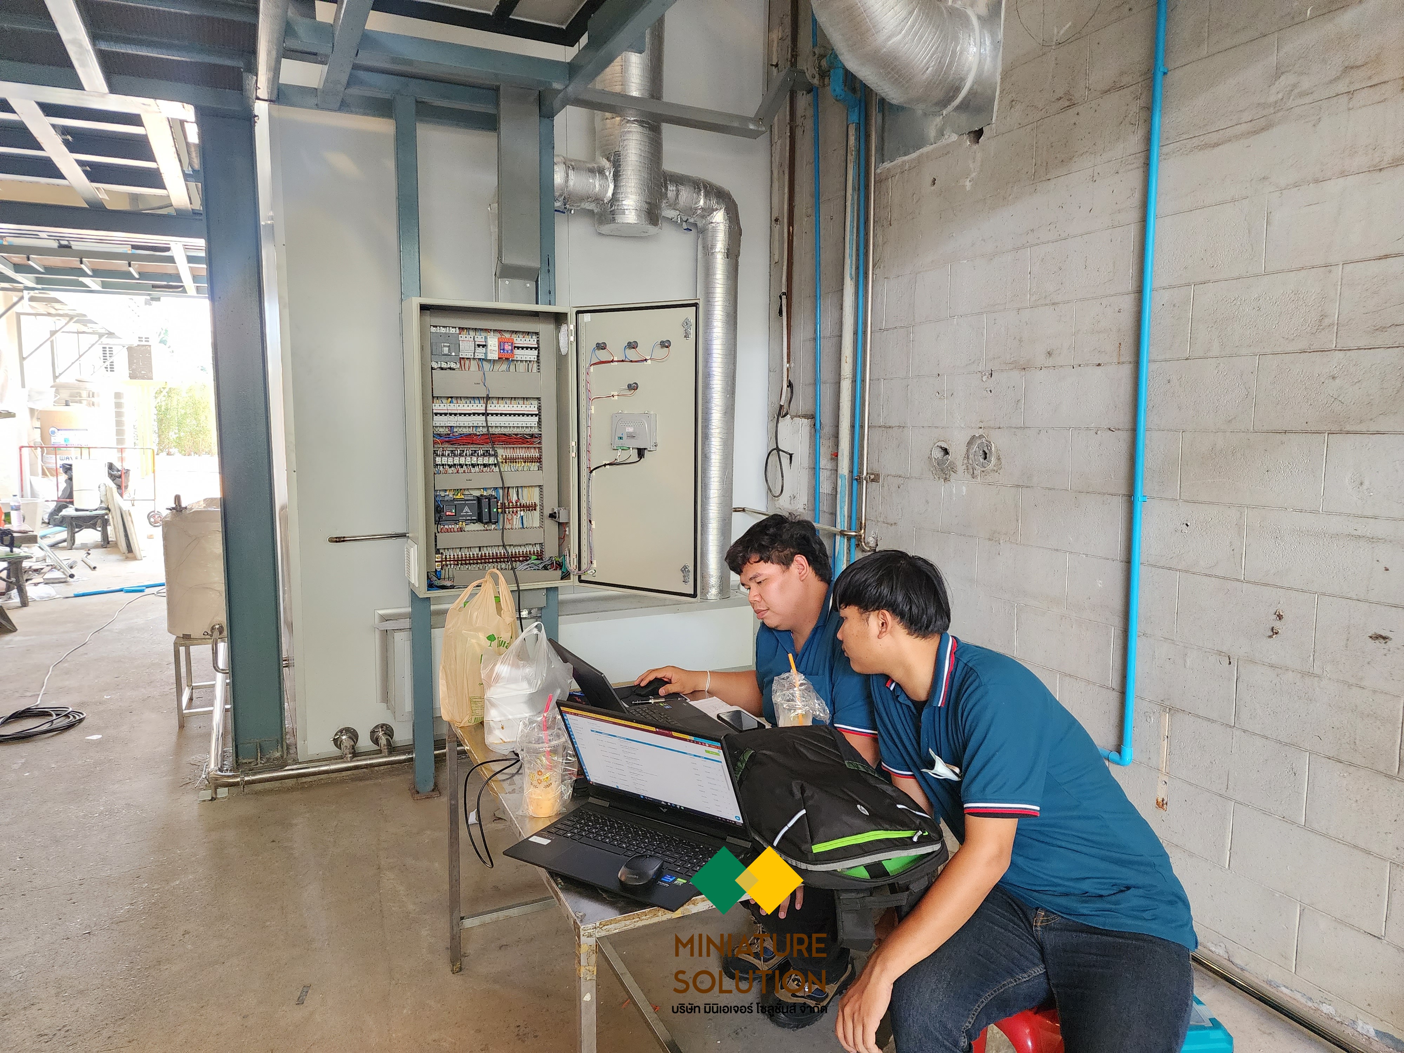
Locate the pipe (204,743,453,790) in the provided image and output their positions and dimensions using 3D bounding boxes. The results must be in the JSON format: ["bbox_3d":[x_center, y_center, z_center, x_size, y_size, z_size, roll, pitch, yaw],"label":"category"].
[{"bbox_3d":[-1.475,0.956,3.776,0.931,0.055,0.050,-3,7,-26],"label":"pipe"}]

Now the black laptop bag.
[{"bbox_3d":[0.240,0.518,1.816,0.330,0.170,0.480,0,6,-5],"label":"black laptop bag"}]

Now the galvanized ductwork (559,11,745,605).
[{"bbox_3d":[-0.221,-0.888,4.113,0.882,2.499,0.290,-3,7,-26],"label":"galvanized ductwork"}]

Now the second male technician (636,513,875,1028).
[{"bbox_3d":[0.229,0.575,2.458,0.580,1.245,0.780,-3,7,-26],"label":"second male technician"}]

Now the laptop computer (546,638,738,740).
[{"bbox_3d":[-0.132,0.422,2.366,0.385,0.235,0.370,-3,7,-26],"label":"laptop computer"}]

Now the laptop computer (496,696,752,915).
[{"bbox_3d":[-0.133,0.483,1.703,0.370,0.256,0.262,4,8,31],"label":"laptop computer"}]

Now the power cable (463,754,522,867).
[{"bbox_3d":[-0.464,0.624,2.070,0.120,0.230,0.200,-3,7,-26],"label":"power cable"}]

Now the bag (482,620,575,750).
[{"bbox_3d":[-0.426,0.387,2.341,0.200,0.310,0.170,1,7,10],"label":"bag"}]

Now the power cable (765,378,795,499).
[{"bbox_3d":[0.372,-0.416,4.420,0.090,0.570,0.150,-3,7,-26],"label":"power cable"}]

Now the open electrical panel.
[{"bbox_3d":[-0.562,-0.284,3.462,0.916,1.093,0.666,-3,7,-26],"label":"open electrical panel"}]

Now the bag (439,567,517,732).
[{"bbox_3d":[-0.571,0.328,2.459,0.185,0.400,0.150,-3,7,-25],"label":"bag"}]

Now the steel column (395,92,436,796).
[{"bbox_3d":[-1.113,-0.262,3.606,0.077,2.646,0.060,-3,7,-26],"label":"steel column"}]

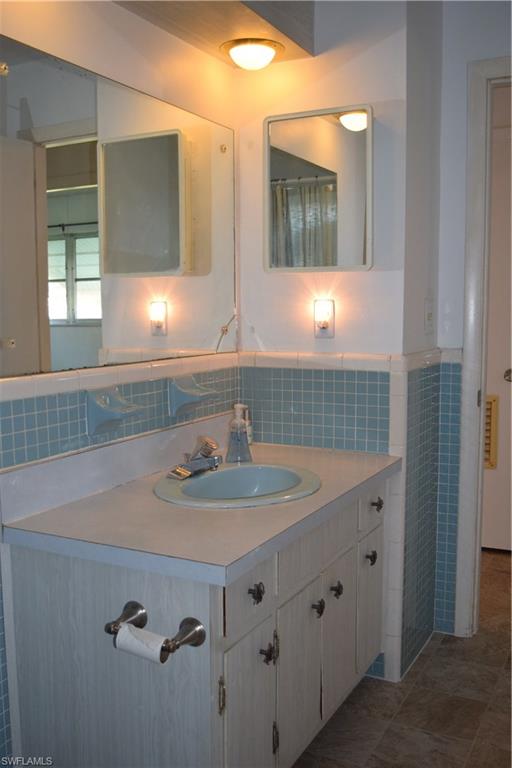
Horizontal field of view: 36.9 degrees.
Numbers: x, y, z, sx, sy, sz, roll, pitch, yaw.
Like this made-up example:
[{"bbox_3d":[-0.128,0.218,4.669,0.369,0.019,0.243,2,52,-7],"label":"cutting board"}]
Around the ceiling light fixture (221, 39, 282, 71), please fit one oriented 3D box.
[{"bbox_3d":[-0.012,-0.979,2.321,0.195,0.058,0.195,0,6,0],"label":"ceiling light fixture"}]

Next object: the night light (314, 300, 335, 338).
[{"bbox_3d":[0.207,-0.204,2.430,0.069,0.119,0.050,3,7,27],"label":"night light"}]

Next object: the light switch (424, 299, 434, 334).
[{"bbox_3d":[0.585,-0.226,2.578,0.011,0.120,0.105,3,7,27],"label":"light switch"}]

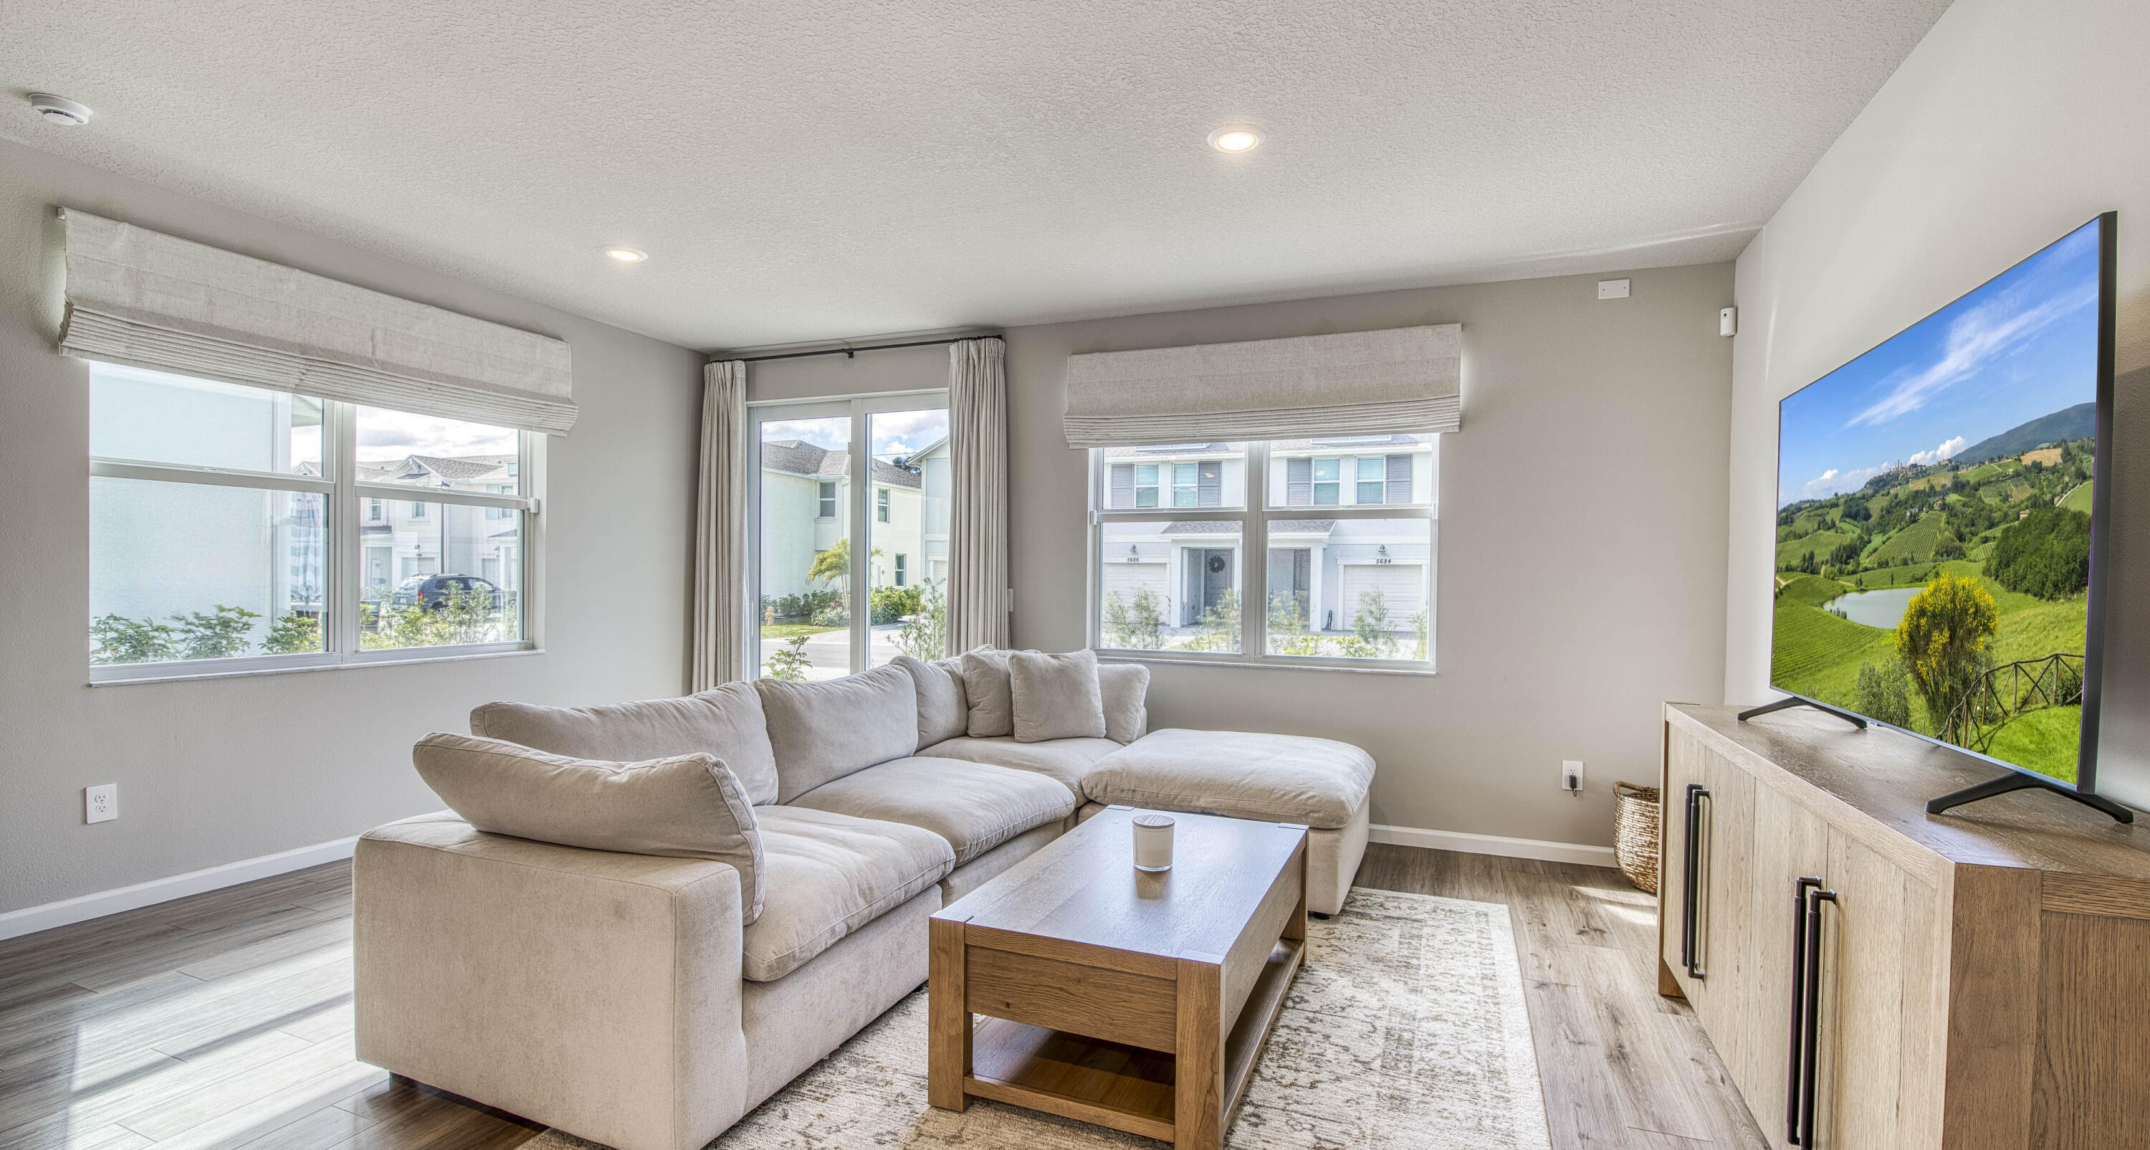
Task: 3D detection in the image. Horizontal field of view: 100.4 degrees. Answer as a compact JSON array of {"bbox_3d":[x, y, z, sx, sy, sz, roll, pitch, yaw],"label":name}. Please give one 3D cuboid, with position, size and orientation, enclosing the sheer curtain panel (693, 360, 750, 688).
[{"bbox_3d":[-2.324,-0.050,5.847,0.433,2.643,0.130,1,0,21],"label":"sheer curtain panel"}]

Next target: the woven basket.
[{"bbox_3d":[2.502,1.111,3.786,0.420,0.470,0.420,1,0,22],"label":"woven basket"}]

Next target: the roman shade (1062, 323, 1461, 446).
[{"bbox_3d":[0.904,-0.950,4.665,2.033,0.524,0.110,1,0,21],"label":"roman shade"}]

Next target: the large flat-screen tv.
[{"bbox_3d":[1.824,-0.066,2.009,0.280,0.926,1.458,1,0,23],"label":"large flat-screen tv"}]

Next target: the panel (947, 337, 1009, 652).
[{"bbox_3d":[-0.570,-0.025,5.180,0.370,2.640,0.130,1,0,21],"label":"panel"}]

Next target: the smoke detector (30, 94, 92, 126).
[{"bbox_3d":[-3.217,-1.466,2.841,0.136,0.046,0.136,1,0,22],"label":"smoke detector"}]

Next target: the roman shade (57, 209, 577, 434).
[{"bbox_3d":[-3.214,-1.039,4.101,0.110,0.526,2.032,1,0,22],"label":"roman shade"}]

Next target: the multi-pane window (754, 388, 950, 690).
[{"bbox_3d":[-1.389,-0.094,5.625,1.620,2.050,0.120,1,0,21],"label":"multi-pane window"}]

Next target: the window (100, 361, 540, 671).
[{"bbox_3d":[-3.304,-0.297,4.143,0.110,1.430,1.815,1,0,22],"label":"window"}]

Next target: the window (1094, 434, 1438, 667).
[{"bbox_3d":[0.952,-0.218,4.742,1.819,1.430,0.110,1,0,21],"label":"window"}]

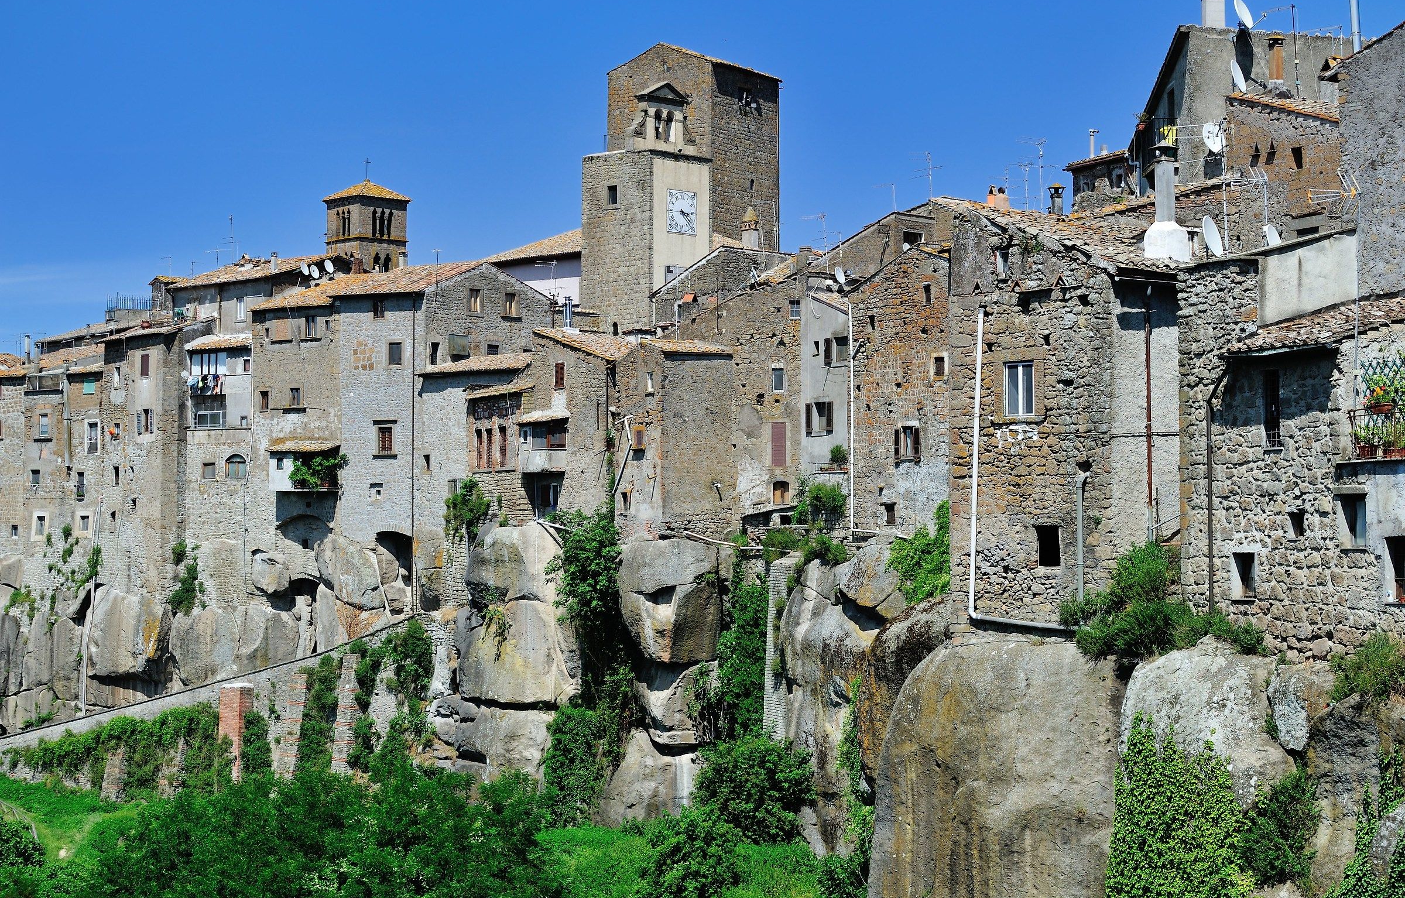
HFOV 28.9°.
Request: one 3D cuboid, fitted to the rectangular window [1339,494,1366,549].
[{"bbox_3d":[13.333,1.486,56.000,0.250,1.150,0.800,1,-1,-32],"label":"rectangular window"}]

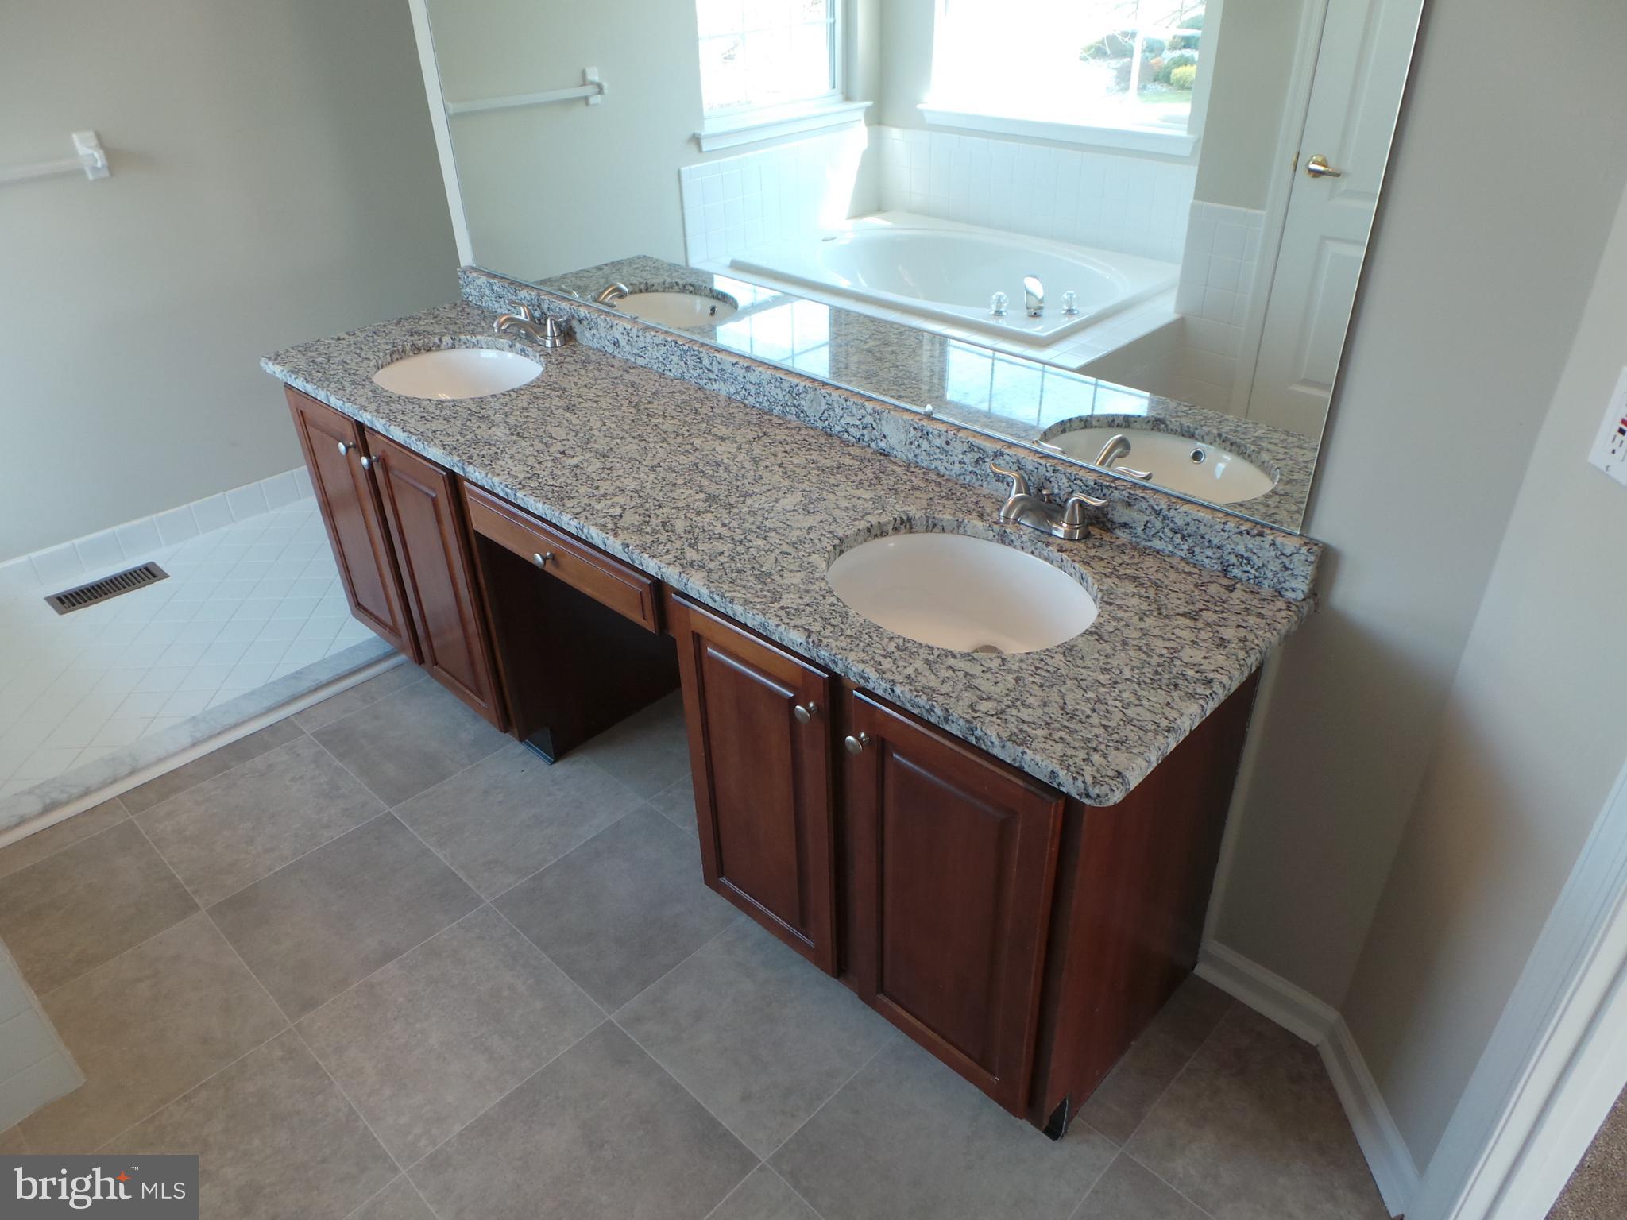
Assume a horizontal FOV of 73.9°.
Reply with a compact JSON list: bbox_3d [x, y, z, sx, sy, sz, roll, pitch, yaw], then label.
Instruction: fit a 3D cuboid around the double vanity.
[{"bbox_3d":[-0.282,0.015,2.222,2.231,0.919,0.572,26,41,36],"label":"double vanity"}]

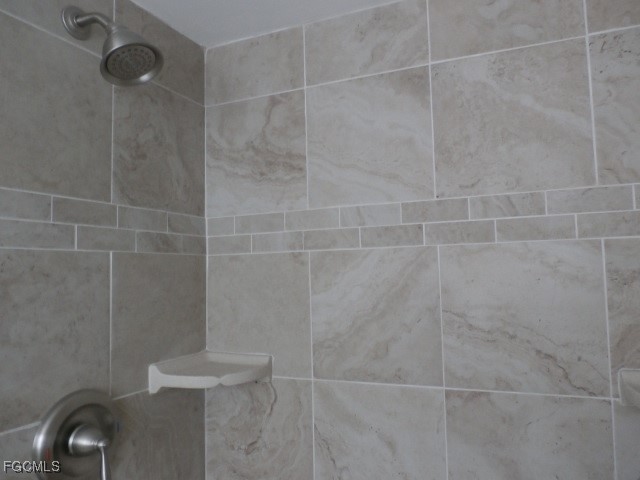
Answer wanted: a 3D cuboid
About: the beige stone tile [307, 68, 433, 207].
[{"bbox_3d":[0.117,-0.243,1.135,0.317,0.315,0.011,-3,-4,23],"label":"beige stone tile"}]

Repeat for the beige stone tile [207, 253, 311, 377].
[{"bbox_3d":[-0.169,0.198,1.257,0.321,0.319,0.012,-3,-4,23],"label":"beige stone tile"}]

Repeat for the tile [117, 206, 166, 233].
[{"bbox_3d":[-0.417,-0.046,1.088,0.011,0.049,0.149,-3,-5,26],"label":"tile"}]

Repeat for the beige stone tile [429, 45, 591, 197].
[{"bbox_3d":[0.411,-0.258,1.009,0.317,0.315,0.011,-3,-4,23],"label":"beige stone tile"}]

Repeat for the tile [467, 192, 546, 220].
[{"bbox_3d":[0.405,-0.073,1.001,0.151,0.050,0.011,-3,-4,23],"label":"tile"}]

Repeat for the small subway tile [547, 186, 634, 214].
[{"bbox_3d":[0.546,-0.081,0.940,0.151,0.050,0.011,-3,-4,23],"label":"small subway tile"}]

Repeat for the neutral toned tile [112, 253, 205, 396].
[{"bbox_3d":[-0.385,0.194,1.140,0.011,0.315,0.328,-3,-4,23],"label":"neutral toned tile"}]

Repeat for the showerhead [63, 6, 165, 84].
[{"bbox_3d":[-0.414,-0.401,0.919,0.196,0.175,0.118,-3,-4,23],"label":"showerhead"}]

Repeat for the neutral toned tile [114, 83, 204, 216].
[{"bbox_3d":[-0.392,-0.226,1.161,0.011,0.313,0.310,-3,-5,26],"label":"neutral toned tile"}]

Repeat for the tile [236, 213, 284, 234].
[{"bbox_3d":[-0.158,-0.042,1.227,0.149,0.049,0.011,-3,-4,23],"label":"tile"}]

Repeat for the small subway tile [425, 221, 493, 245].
[{"bbox_3d":[0.311,-0.015,1.028,0.149,0.049,0.011,-3,-4,23],"label":"small subway tile"}]

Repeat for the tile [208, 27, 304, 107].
[{"bbox_3d":[-0.185,-0.481,1.302,0.321,0.173,0.012,-3,-4,23],"label":"tile"}]

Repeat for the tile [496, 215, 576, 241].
[{"bbox_3d":[0.452,-0.022,0.969,0.150,0.049,0.011,-3,-4,23],"label":"tile"}]

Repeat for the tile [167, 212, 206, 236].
[{"bbox_3d":[-0.363,-0.039,1.259,0.012,0.051,0.158,-3,-4,23],"label":"tile"}]

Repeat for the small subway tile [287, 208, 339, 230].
[{"bbox_3d":[-0.018,-0.051,1.206,0.153,0.051,0.012,-3,-4,23],"label":"small subway tile"}]

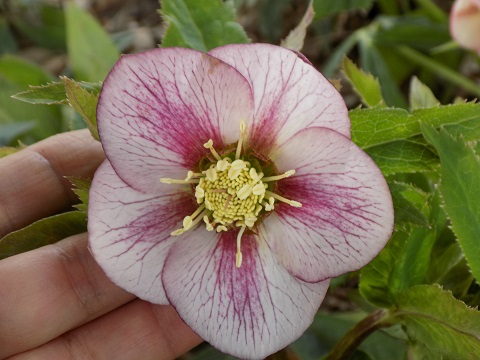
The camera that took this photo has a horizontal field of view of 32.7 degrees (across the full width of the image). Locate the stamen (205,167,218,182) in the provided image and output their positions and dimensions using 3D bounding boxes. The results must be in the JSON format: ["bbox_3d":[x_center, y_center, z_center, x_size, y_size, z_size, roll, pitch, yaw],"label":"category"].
[{"bbox_3d":[-0.006,-0.001,0.181,0.002,0.004,0.003,-16,43,-2],"label":"stamen"}]

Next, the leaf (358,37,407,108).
[{"bbox_3d":[0.046,-0.036,0.270,0.009,0.006,0.029,-28,69,12],"label":"leaf"}]

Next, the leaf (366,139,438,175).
[{"bbox_3d":[0.040,-0.007,0.203,0.019,0.008,0.009,-3,60,-6],"label":"leaf"}]

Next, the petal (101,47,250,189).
[{"bbox_3d":[-0.016,-0.015,0.188,0.035,0.033,0.009,-49,14,0],"label":"petal"}]

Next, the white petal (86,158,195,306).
[{"bbox_3d":[-0.020,0.011,0.188,0.030,0.034,0.009,-30,0,-15],"label":"white petal"}]

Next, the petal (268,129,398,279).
[{"bbox_3d":[0.020,0.006,0.188,0.032,0.034,0.009,21,0,15],"label":"petal"}]

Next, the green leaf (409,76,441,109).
[{"bbox_3d":[0.054,-0.025,0.242,0.007,0.012,0.005,-22,25,14],"label":"green leaf"}]

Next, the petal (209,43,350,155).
[{"bbox_3d":[0.008,-0.017,0.188,0.035,0.030,0.009,30,16,0],"label":"petal"}]

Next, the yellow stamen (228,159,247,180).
[{"bbox_3d":[-0.001,-0.002,0.179,0.004,0.005,0.004,6,36,0],"label":"yellow stamen"}]

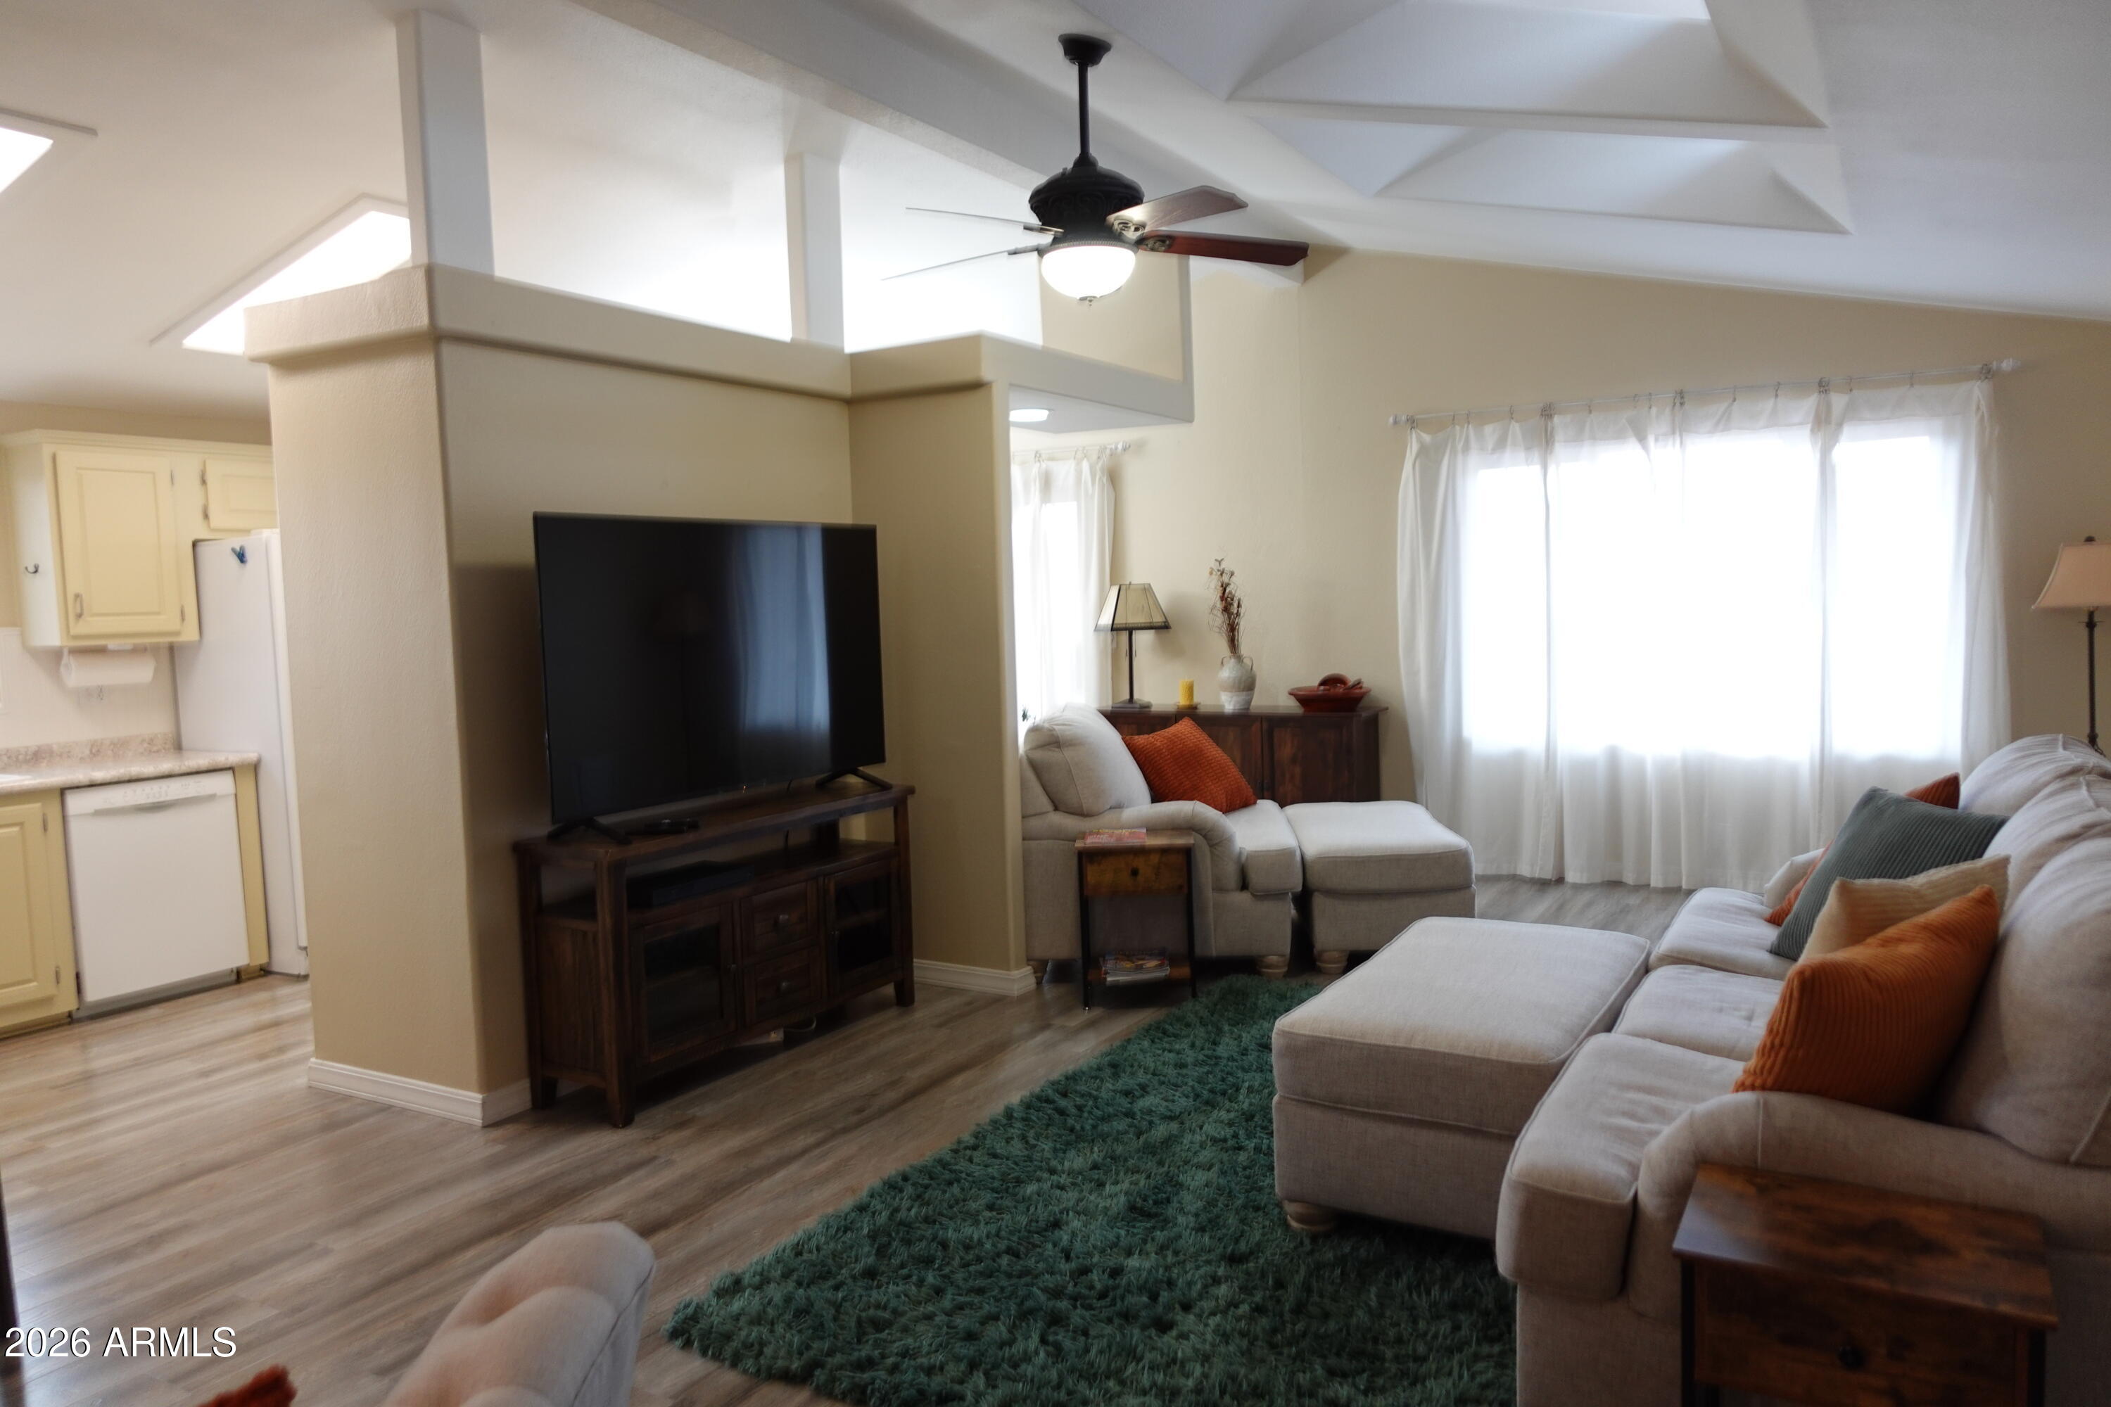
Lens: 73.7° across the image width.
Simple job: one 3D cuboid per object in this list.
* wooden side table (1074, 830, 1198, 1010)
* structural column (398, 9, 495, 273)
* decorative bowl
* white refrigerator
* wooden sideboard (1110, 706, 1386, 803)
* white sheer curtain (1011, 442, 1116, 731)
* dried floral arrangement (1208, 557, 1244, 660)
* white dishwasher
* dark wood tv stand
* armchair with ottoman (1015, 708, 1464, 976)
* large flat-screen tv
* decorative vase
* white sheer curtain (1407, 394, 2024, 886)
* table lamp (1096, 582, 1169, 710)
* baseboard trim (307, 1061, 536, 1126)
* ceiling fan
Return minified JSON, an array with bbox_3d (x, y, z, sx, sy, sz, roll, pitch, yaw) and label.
[{"bbox_3d":[0.290,0.753,4.945,0.400,0.570,0.290,-1,4,4],"label":"wooden side table"},{"bbox_3d":[-1.643,-1.492,3.796,0.077,0.656,0.201,1,5,31],"label":"structural column"},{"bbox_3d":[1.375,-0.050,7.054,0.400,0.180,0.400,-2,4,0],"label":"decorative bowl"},{"bbox_3d":[-3.060,0.183,6.055,0.798,1.767,0.890,1,5,31],"label":"white refrigerator"},{"bbox_3d":[0.933,0.441,7.399,1.580,0.820,0.440,1,5,31],"label":"wooden sideboard"},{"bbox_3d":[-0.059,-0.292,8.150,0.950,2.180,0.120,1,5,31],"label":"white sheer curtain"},{"bbox_3d":[0.890,-0.497,7.303,0.190,0.520,0.170,1,5,31],"label":"dried floral arrangement"},{"bbox_3d":[-3.626,0.694,5.455,0.610,0.850,0.595,1,5,31],"label":"white dishwasher"},{"bbox_3d":[-1.012,0.740,4.535,0.399,0.770,1.389,1,5,31],"label":"dark wood tv stand"},{"bbox_3d":[0.672,0.496,5.710,1.786,0.990,1.118,-1,4,2],"label":"armchair with ottoman"},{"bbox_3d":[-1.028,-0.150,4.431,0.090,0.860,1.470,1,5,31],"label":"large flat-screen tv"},{"bbox_3d":[0.940,-0.110,7.255,0.195,0.300,0.195,-2,4,0],"label":"decorative vase"},{"bbox_3d":[2.810,-0.243,6.402,2.520,2.190,0.120,1,5,31],"label":"white sheer curtain"},{"bbox_3d":[0.427,-0.320,7.679,0.340,0.680,0.340,-2,4,-12],"label":"table lamp"},{"bbox_3d":[-1.893,1.131,4.176,0.792,0.090,0.203,1,5,31],"label":"baseboard trim"},{"bbox_3d":[0.088,-1.542,4.098,1.330,0.758,1.290,-1,4,6],"label":"ceiling fan"}]

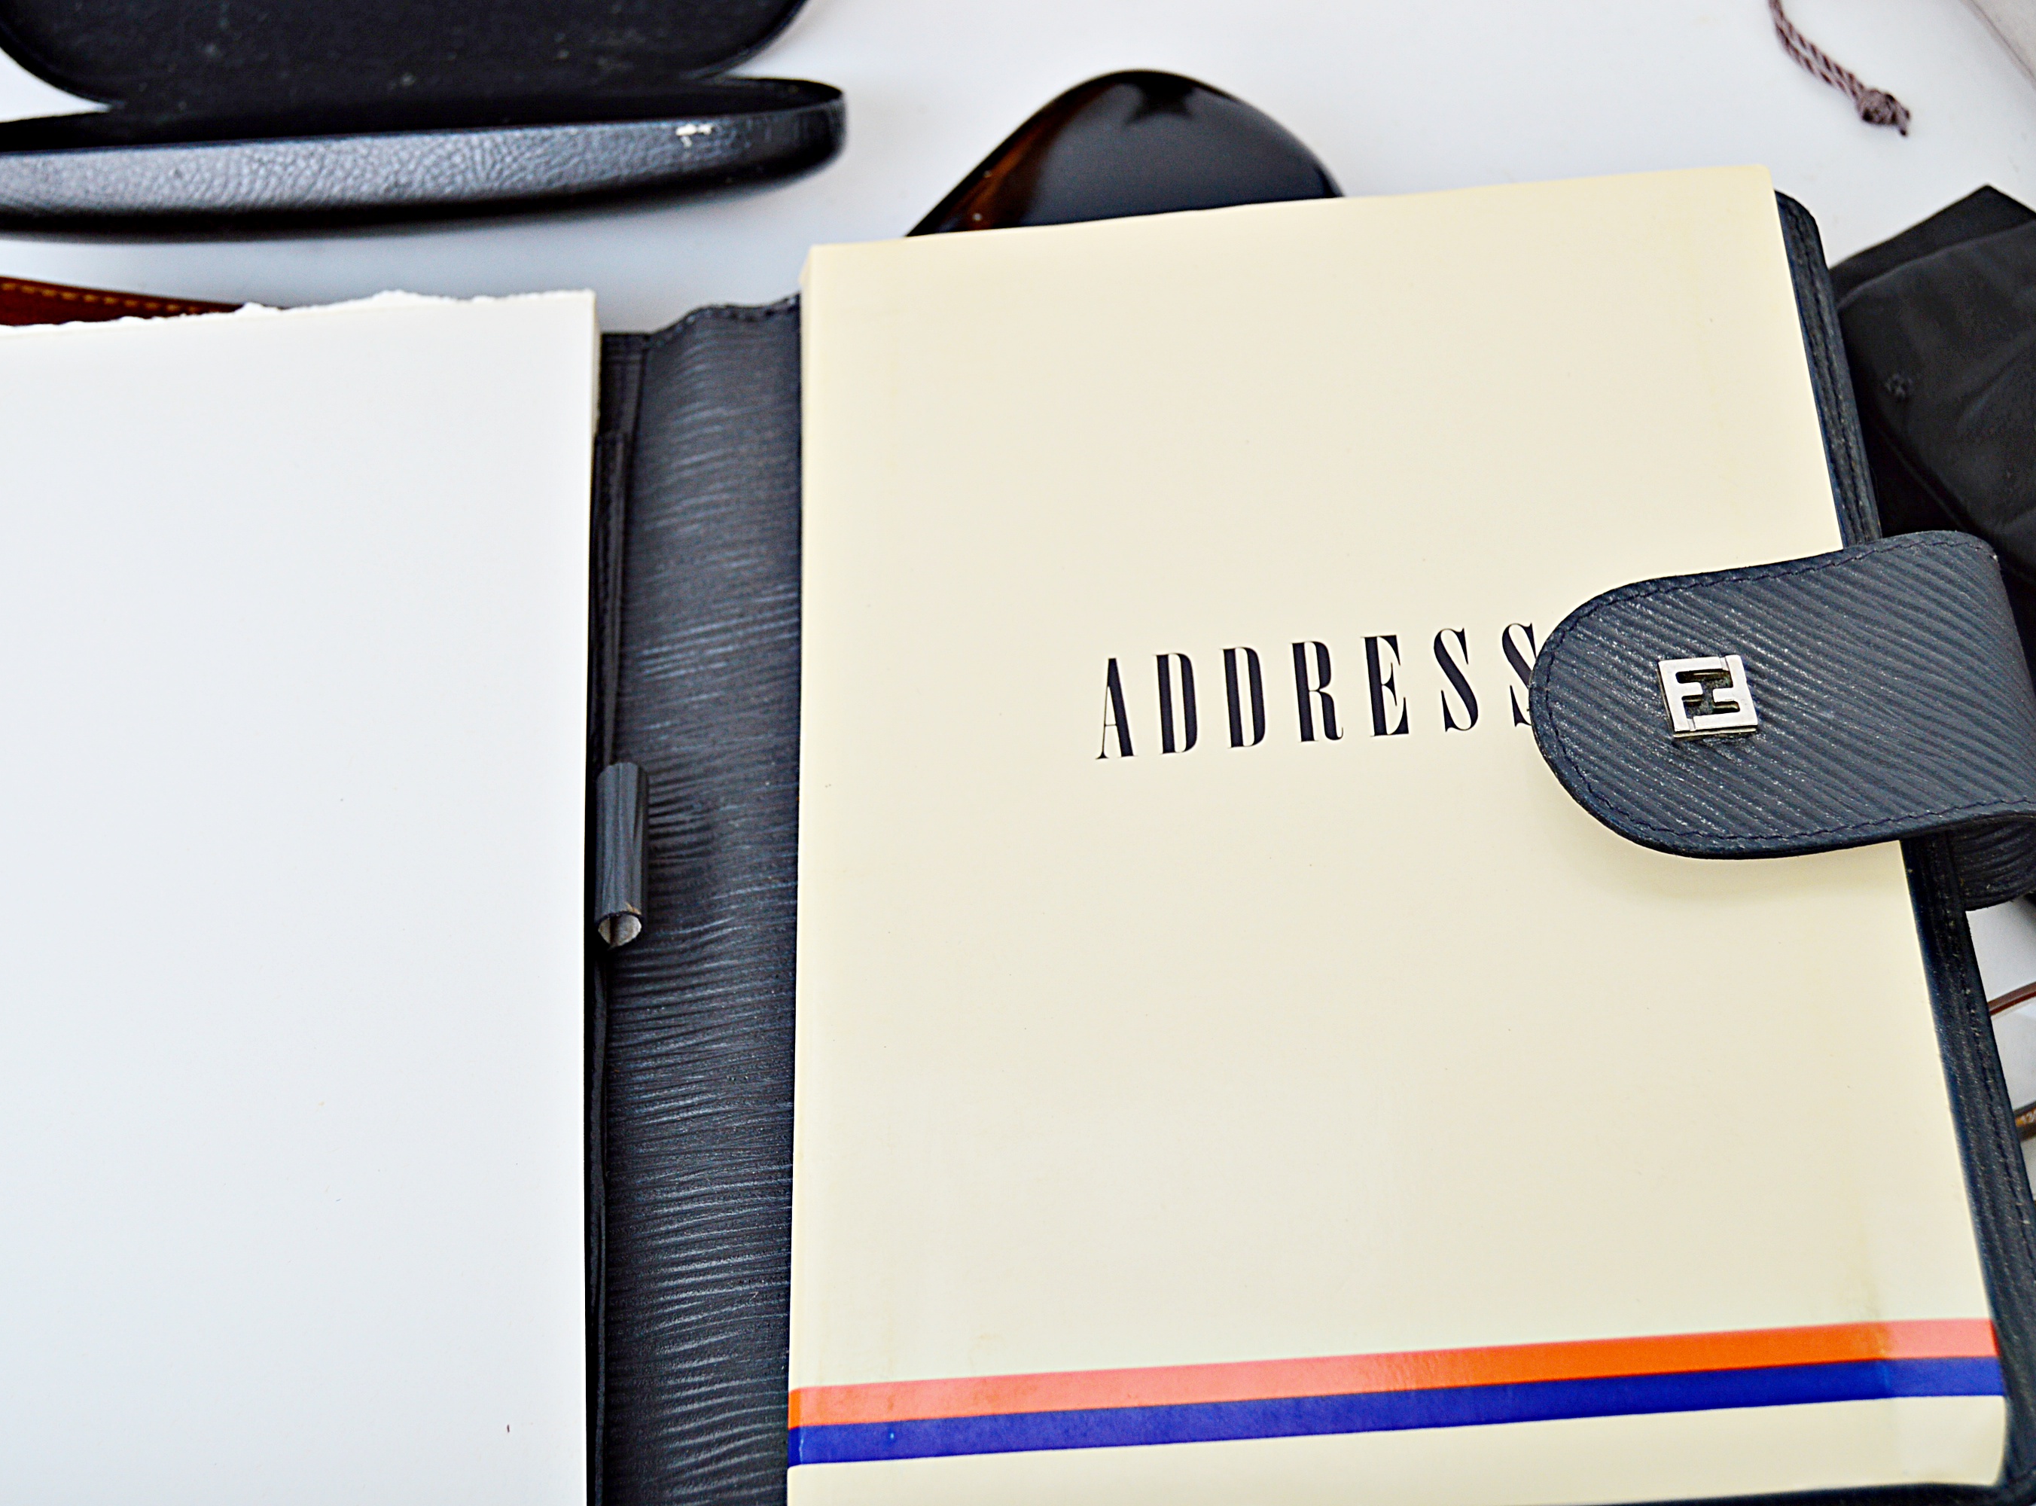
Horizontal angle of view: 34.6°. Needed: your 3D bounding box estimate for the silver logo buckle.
[{"bbox_3d":[0.090,-0.007,0.428,0.011,0.002,0.011,-4,58,4],"label":"silver logo buckle"}]

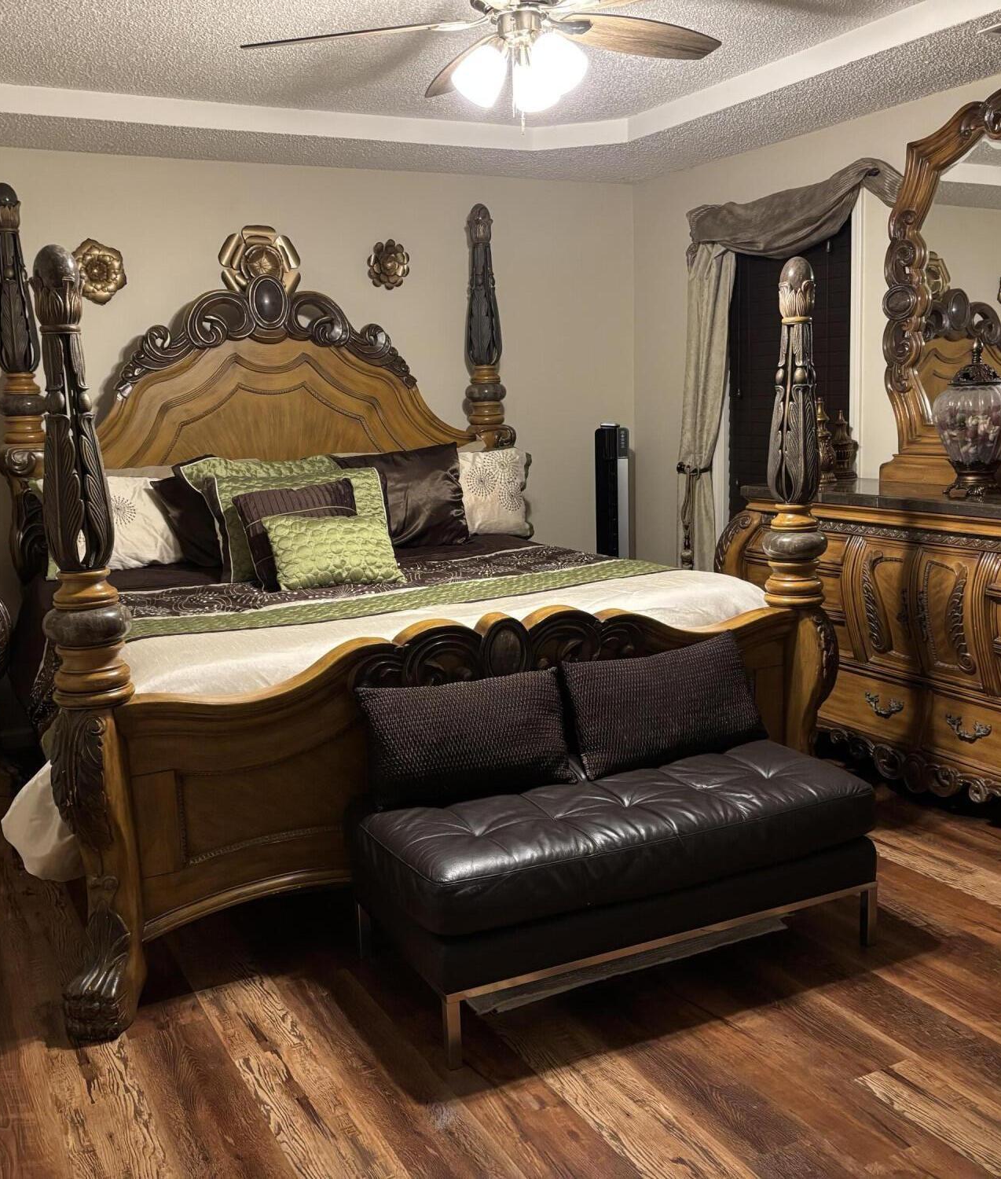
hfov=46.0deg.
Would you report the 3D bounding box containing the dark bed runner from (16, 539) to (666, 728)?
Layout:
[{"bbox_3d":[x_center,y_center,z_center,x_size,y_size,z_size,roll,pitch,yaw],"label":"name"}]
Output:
[{"bbox_3d":[-0.499,0.136,4.125,2.170,0.360,0.970,-6,10,-24],"label":"dark bed runner"}]

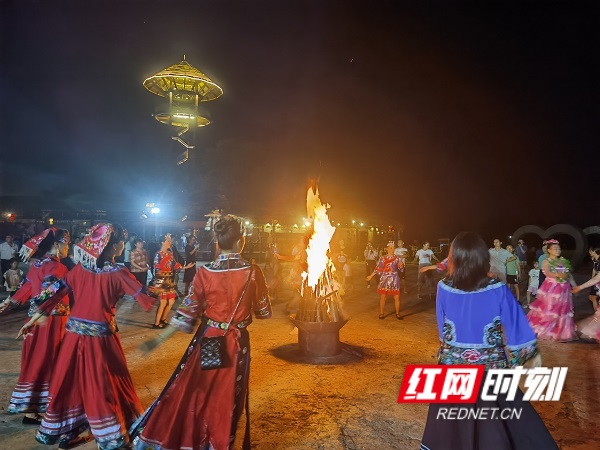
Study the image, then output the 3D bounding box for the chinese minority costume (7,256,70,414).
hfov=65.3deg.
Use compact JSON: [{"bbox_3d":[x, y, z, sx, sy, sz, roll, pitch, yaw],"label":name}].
[{"bbox_3d":[-2.154,0.896,3.900,0.600,1.280,0.500,-2,-3,37],"label":"chinese minority costume"}]

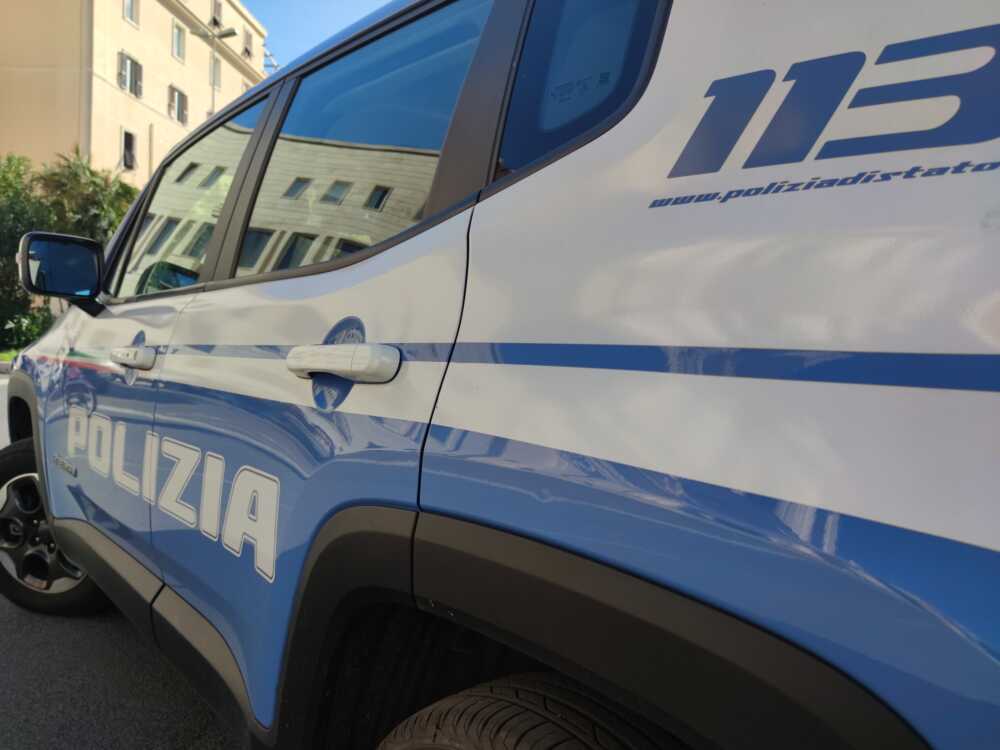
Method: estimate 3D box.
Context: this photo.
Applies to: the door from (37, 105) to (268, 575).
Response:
[{"bbox_3d":[-0.988,-0.083,1.931,0.265,1.160,1.170,1,1,-42],"label":"door"}]

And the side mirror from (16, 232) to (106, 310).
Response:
[{"bbox_3d":[-1.317,-0.304,2.084,0.212,0.212,0.130,1,1,-42],"label":"side mirror"}]

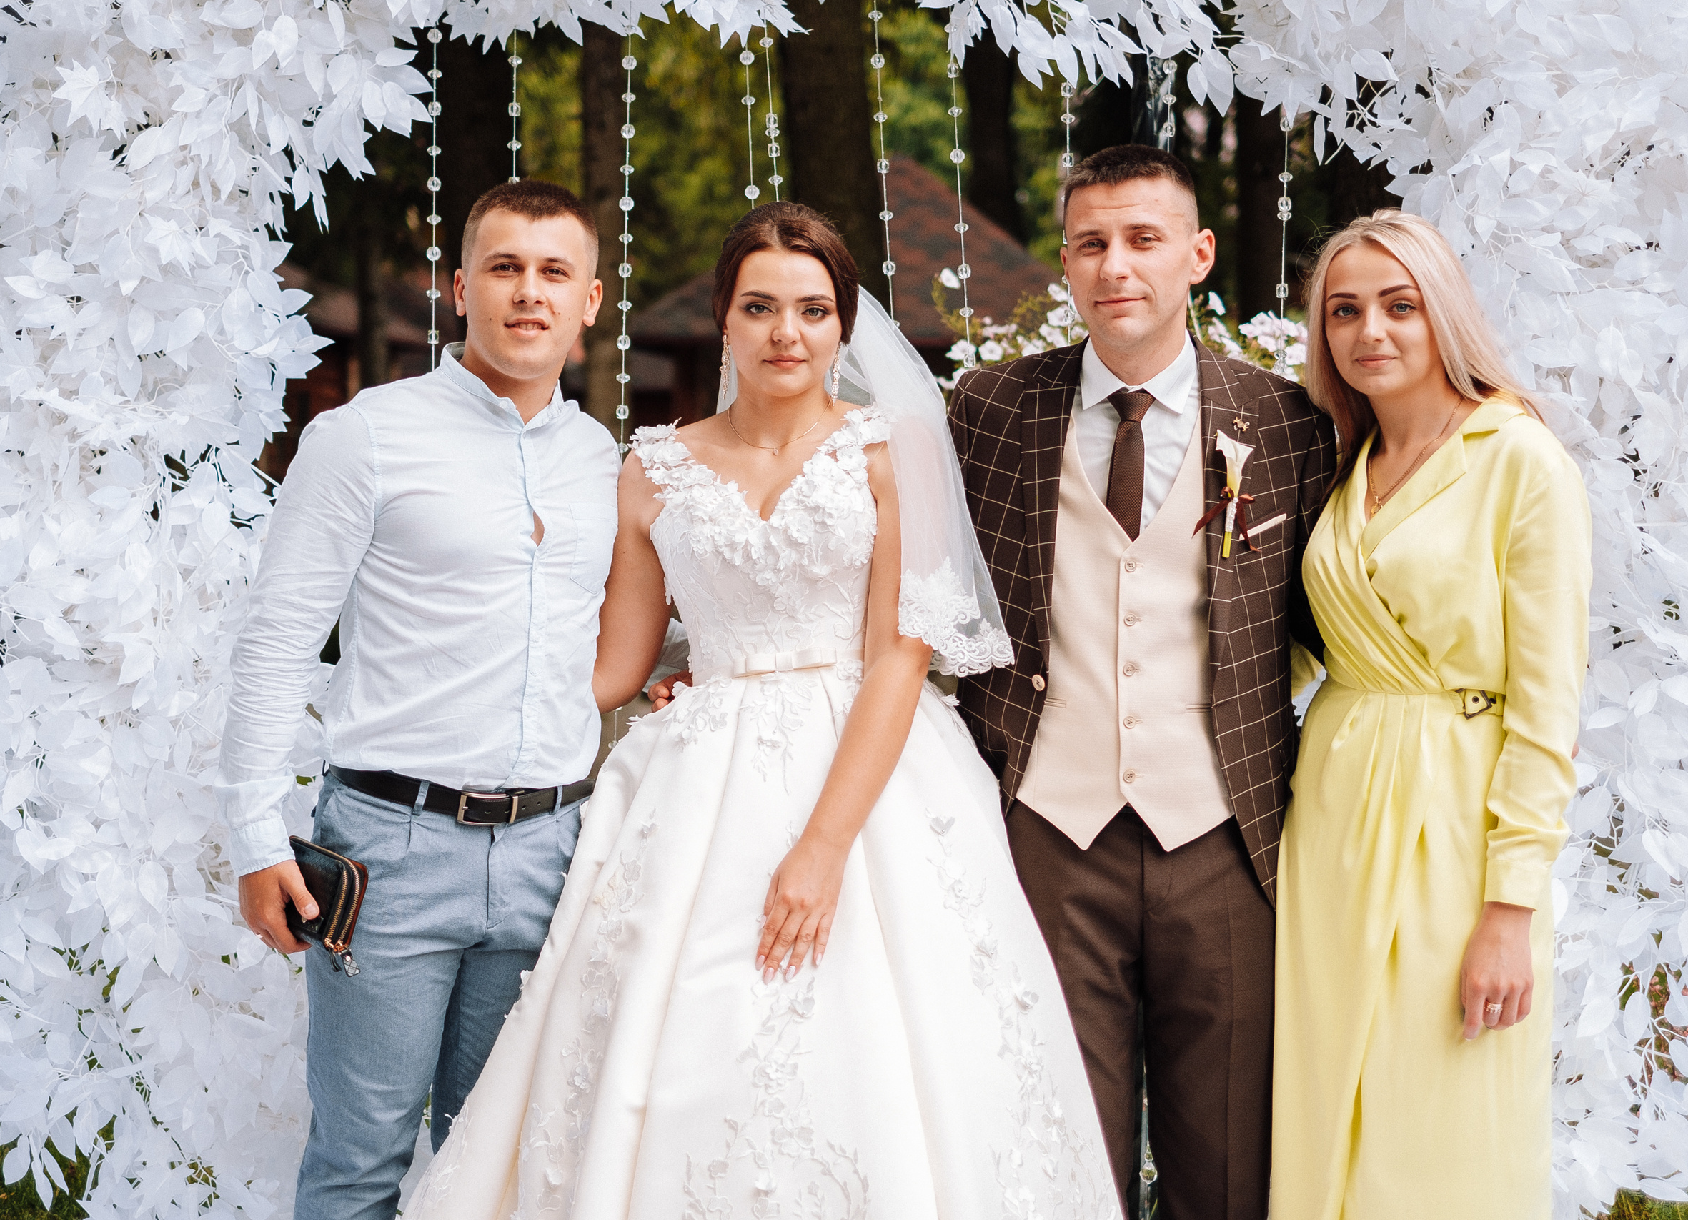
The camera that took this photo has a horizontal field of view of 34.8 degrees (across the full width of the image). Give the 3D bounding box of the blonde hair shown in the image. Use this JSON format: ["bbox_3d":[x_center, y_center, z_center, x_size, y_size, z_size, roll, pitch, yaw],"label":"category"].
[{"bbox_3d":[0.690,-0.315,3.220,0.255,0.330,0.250,2,4,25],"label":"blonde hair"}]

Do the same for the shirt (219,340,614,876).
[{"bbox_3d":[-0.500,0.000,3.280,0.500,0.640,0.300,-2,4,-24],"label":"shirt"}]

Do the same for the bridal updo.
[{"bbox_3d":[-0.070,-0.398,3.220,0.180,0.190,0.230,0,4,-2],"label":"bridal updo"}]

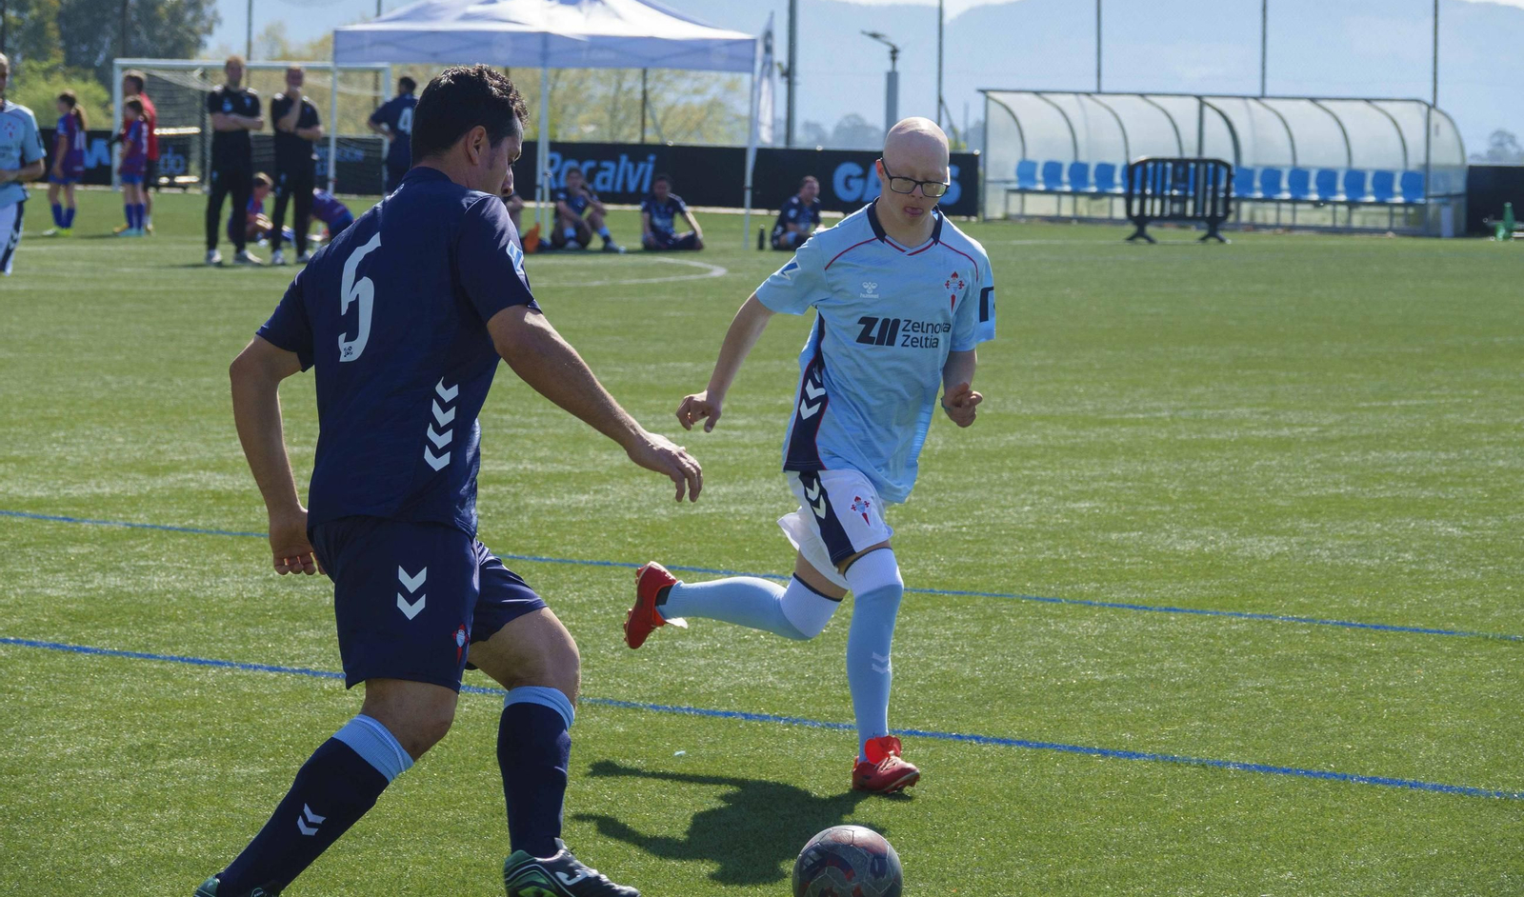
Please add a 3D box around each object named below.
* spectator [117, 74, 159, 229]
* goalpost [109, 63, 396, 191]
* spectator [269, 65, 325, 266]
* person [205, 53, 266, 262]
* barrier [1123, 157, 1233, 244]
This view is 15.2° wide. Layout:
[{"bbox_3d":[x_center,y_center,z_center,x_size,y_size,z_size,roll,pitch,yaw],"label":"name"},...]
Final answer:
[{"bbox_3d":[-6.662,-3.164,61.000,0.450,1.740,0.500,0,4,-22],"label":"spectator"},{"bbox_3d":[-7.270,-4.962,88.875,6.180,2.090,1.900,4,5,42],"label":"goalpost"},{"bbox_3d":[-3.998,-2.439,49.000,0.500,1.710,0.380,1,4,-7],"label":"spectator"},{"bbox_3d":[-4.529,-2.465,49.000,0.520,1.780,0.380,1,4,-7],"label":"person"},{"bbox_3d":[5.179,-3.083,71.000,1.950,1.040,0.500,-2,5,-43],"label":"barrier"}]

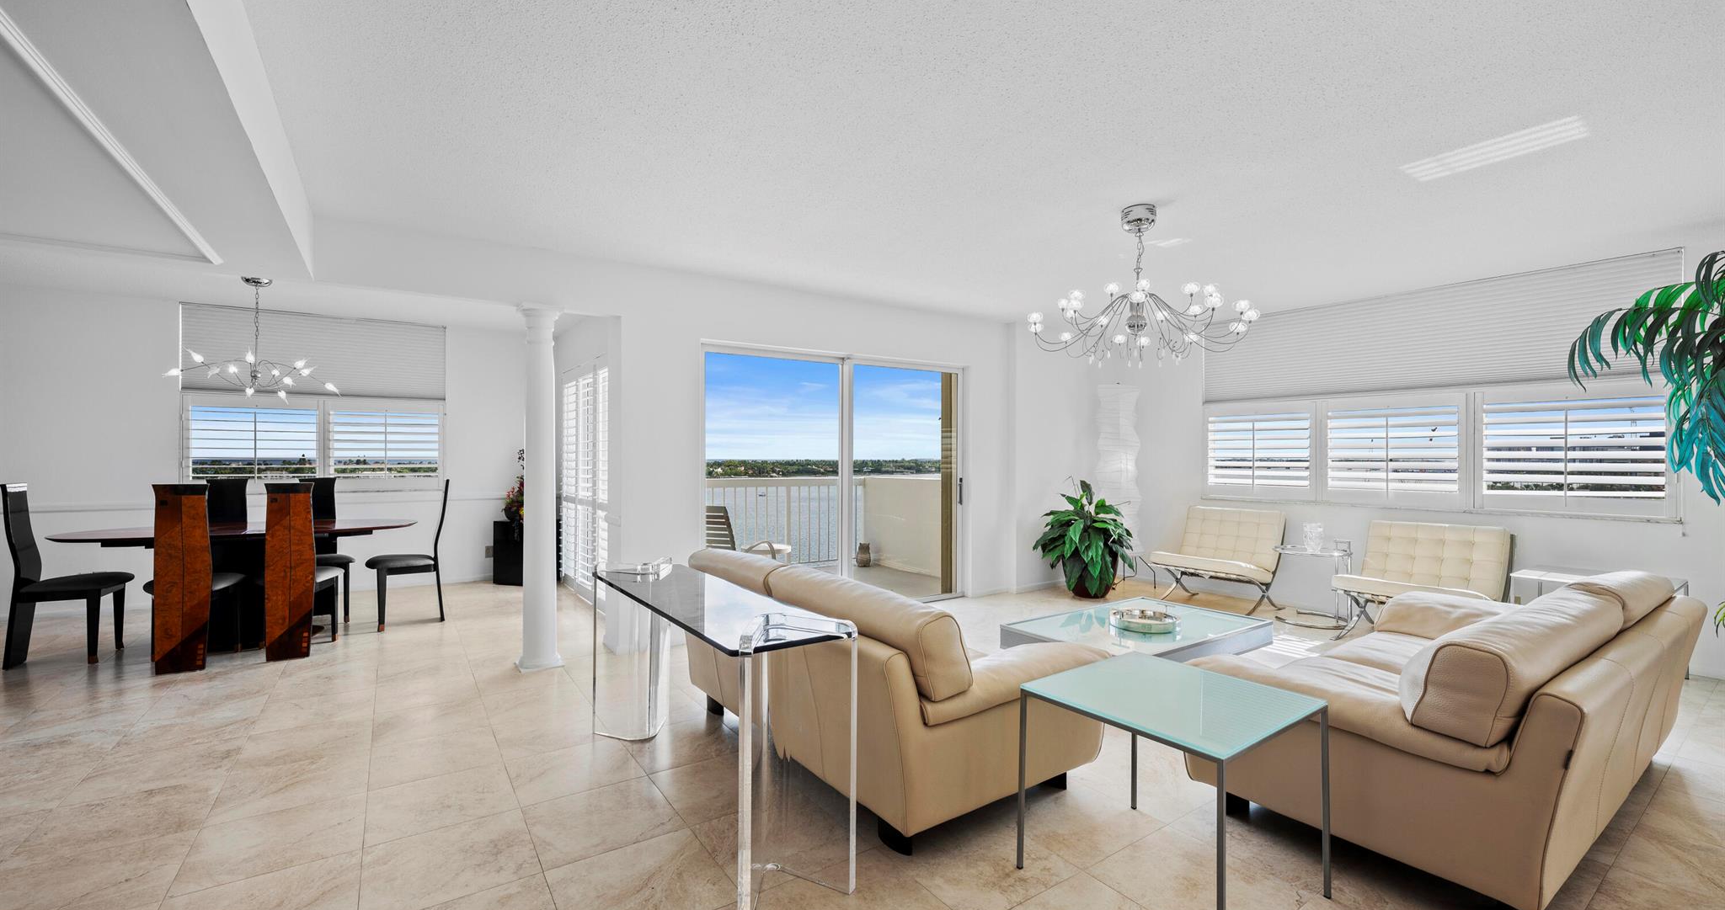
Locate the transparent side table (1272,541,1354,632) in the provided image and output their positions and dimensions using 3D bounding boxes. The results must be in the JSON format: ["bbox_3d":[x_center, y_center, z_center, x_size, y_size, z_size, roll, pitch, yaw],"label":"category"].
[{"bbox_3d":[3.446,0.972,5.128,0.510,0.620,0.510,0,0,-35],"label":"transparent side table"}]

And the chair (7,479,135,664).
[{"bbox_3d":[-4.823,0.717,4.091,0.550,1.080,0.440,0,0,-31],"label":"chair"}]

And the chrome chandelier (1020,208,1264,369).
[{"bbox_3d":[1.466,-0.889,3.552,1.114,0.806,1.114,0,0,-35],"label":"chrome chandelier"}]

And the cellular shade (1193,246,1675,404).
[{"bbox_3d":[3.935,-0.846,5.046,0.060,0.720,2.820,0,0,-35],"label":"cellular shade"}]

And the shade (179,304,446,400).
[{"bbox_3d":[-4.839,-0.891,6.049,1.830,0.710,0.060,0,0,-35],"label":"shade"}]

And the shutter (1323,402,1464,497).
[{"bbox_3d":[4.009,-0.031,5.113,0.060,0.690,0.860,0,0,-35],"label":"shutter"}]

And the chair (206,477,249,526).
[{"bbox_3d":[-4.492,0.711,4.698,0.460,1.075,0.510,0,0,-35],"label":"chair"}]

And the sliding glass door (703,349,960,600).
[{"bbox_3d":[-0.117,0.259,5.326,2.420,2.040,0.100,0,0,-35],"label":"sliding glass door"}]

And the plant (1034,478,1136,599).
[{"bbox_3d":[2.060,0.752,6.111,0.860,1.050,0.880,0,0,-35],"label":"plant"}]

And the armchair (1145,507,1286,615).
[{"bbox_3d":[2.946,0.869,5.618,0.780,0.790,0.760,0,0,-35],"label":"armchair"}]

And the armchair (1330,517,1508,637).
[{"bbox_3d":[3.787,0.891,4.556,0.780,0.780,0.770,0,0,-35],"label":"armchair"}]

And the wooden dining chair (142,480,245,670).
[{"bbox_3d":[-4.127,0.732,4.157,0.460,1.090,0.510,0,0,-32],"label":"wooden dining chair"}]

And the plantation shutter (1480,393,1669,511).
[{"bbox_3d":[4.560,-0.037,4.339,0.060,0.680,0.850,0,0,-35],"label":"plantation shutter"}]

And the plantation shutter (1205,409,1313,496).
[{"bbox_3d":[3.453,-0.020,5.895,0.060,0.730,0.910,0,0,-35],"label":"plantation shutter"}]

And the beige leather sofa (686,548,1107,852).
[{"bbox_3d":[0.009,0.890,3.054,1.114,0.753,1.780,0,0,-35],"label":"beige leather sofa"}]

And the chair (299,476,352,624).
[{"bbox_3d":[-4.077,0.713,4.984,0.460,1.075,0.510,0,0,-35],"label":"chair"}]

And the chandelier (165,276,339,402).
[{"bbox_3d":[-4.225,-0.807,4.680,0.900,0.870,0.900,0,0,-35],"label":"chandelier"}]

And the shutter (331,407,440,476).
[{"bbox_3d":[-4.464,-0.124,6.311,0.880,0.690,0.060,0,0,-35],"label":"shutter"}]

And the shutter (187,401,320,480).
[{"bbox_3d":[-5.130,-0.079,5.673,0.830,0.735,0.060,0,0,-35],"label":"shutter"}]

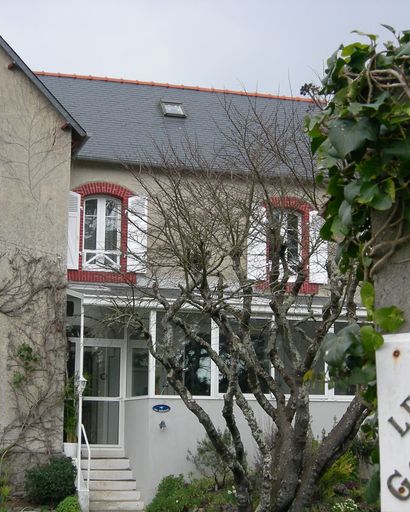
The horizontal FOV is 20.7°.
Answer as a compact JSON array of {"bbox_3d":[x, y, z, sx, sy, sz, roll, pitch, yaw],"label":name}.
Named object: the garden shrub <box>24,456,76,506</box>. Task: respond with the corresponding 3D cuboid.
[{"bbox_3d":[-2.718,3.920,19.630,0.906,0.845,0.876,3,-10,-17],"label":"garden shrub"}]

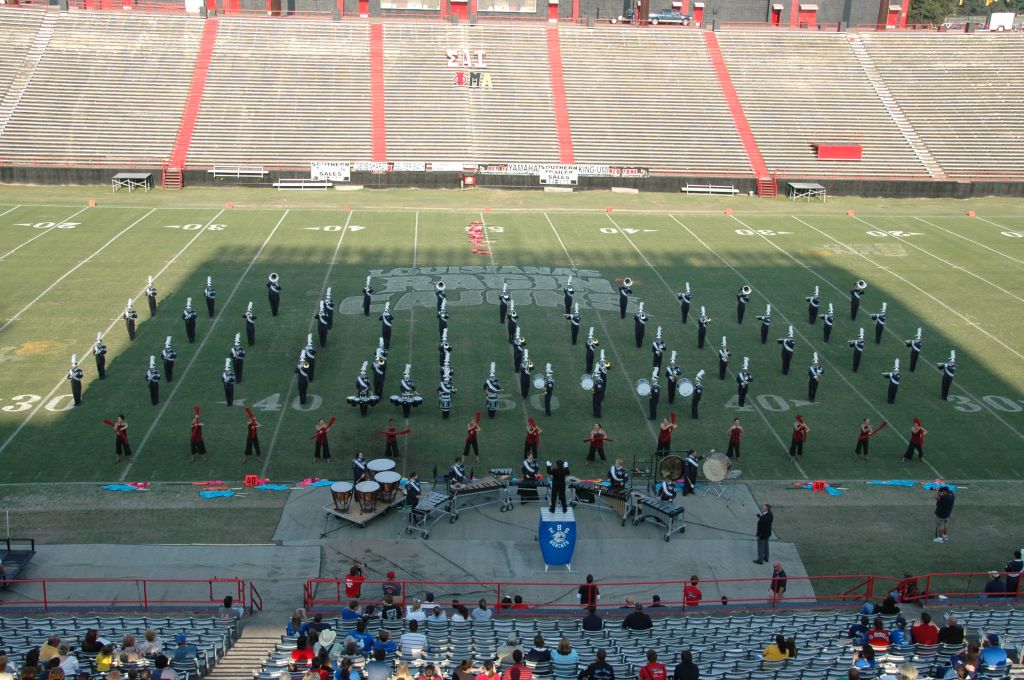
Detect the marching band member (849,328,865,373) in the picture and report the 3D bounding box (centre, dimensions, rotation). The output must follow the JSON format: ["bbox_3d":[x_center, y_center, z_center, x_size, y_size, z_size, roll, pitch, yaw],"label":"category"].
[{"bbox_3d":[14.991,0.422,49.688,0.742,2.029,0.515,0,17,-4],"label":"marching band member"}]

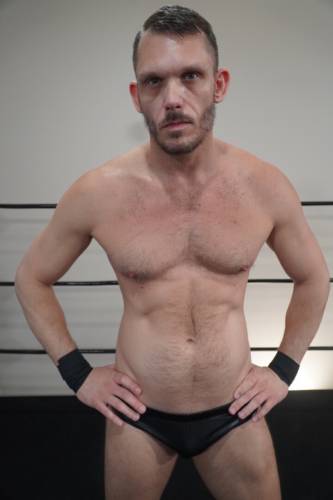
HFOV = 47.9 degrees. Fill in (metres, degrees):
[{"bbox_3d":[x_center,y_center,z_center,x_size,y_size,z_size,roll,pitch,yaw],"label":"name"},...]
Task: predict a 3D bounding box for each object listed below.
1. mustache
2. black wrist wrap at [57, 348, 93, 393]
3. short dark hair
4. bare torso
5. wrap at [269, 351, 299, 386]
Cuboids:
[{"bbox_3d":[0.018,-0.229,0.656,0.056,0.027,0.022,-3,20,8],"label":"mustache"},{"bbox_3d":[-0.221,0.292,0.910,0.068,0.075,0.060,-25,6,3],"label":"black wrist wrap"},{"bbox_3d":[0.017,-0.388,0.701,0.160,0.135,0.185,-3,20,8],"label":"short dark hair"},{"bbox_3d":[0.037,0.065,0.851,0.385,0.570,0.240,-2,20,-6],"label":"bare torso"},{"bbox_3d":[0.296,0.298,0.944,0.068,0.070,0.060,19,18,-12],"label":"wrap"}]

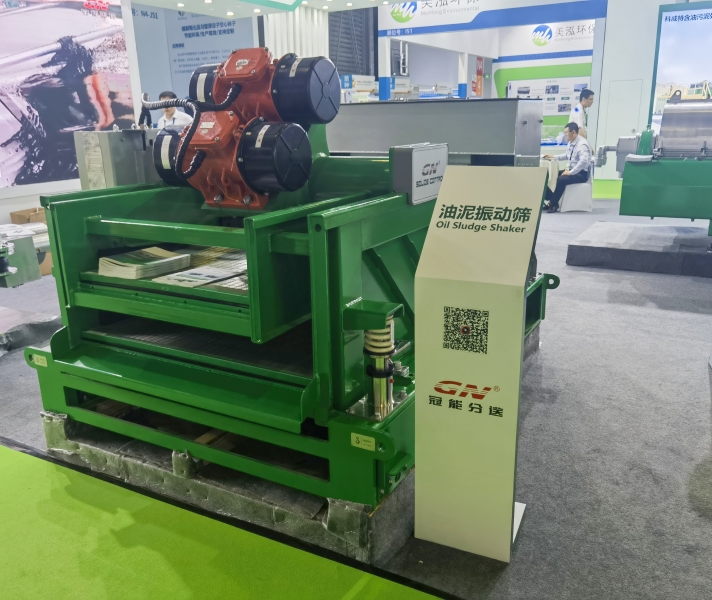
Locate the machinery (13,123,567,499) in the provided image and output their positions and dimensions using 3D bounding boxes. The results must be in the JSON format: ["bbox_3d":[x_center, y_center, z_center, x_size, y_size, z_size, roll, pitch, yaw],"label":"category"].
[{"bbox_3d":[-0.106,-0.273,2.986,1.669,1.165,2.192,7,17,28],"label":"machinery"}]

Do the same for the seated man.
[{"bbox_3d":[3.130,-1.989,9.351,0.700,1.292,0.480,0,15,6],"label":"seated man"}]

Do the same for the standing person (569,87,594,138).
[{"bbox_3d":[3.491,-2.370,9.777,0.360,1.791,0.450,2,16,12],"label":"standing person"}]

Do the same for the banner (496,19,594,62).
[{"bbox_3d":[4.741,-6.553,15.747,2.388,0.872,0.100,7,17,28],"label":"banner"}]

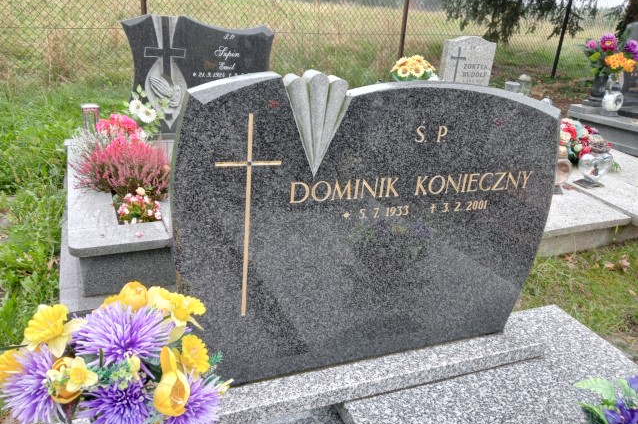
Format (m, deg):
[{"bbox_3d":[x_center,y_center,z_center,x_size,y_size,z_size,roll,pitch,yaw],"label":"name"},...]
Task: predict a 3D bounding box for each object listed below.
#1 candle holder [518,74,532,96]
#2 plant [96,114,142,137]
[{"bbox_3d":[1.681,-1.001,4.220,0.100,0.230,0.100,-4,24,-23],"label":"candle holder"},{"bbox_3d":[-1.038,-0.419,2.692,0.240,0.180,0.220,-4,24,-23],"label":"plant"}]

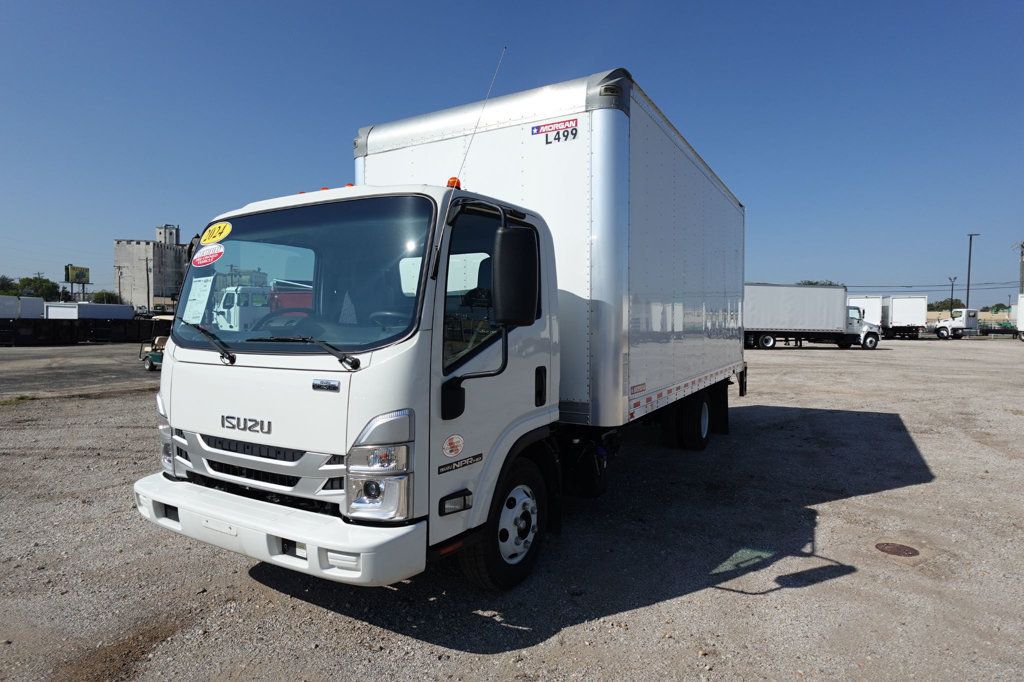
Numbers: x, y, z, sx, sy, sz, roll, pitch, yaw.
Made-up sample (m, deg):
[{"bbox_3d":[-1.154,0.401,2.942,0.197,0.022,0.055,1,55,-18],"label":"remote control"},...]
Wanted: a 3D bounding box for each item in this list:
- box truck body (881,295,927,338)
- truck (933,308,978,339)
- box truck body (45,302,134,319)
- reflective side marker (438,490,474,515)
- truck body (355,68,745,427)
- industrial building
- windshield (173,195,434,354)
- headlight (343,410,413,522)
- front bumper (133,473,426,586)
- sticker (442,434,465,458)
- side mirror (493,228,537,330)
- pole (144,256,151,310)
[{"bbox_3d":[33.100,-1.940,48.700,2.450,3.400,7.500,1,2,25],"label":"box truck body"},{"bbox_3d":[41.222,-1.569,52.800,2.250,2.720,2.750,-1,2,-24],"label":"truck"},{"bbox_3d":[-33.850,-1.810,45.900,2.480,2.200,6.300,0,2,-1],"label":"box truck body"},{"bbox_3d":[-0.255,0.727,2.569,0.050,0.082,0.205,1,2,30],"label":"reflective side marker"},{"bbox_3d":[1.002,-0.722,6.871,2.572,2.470,5.410,1,2,31],"label":"truck body"},{"bbox_3d":[-117.196,-21.280,185.141,10.800,34.000,22.000,0,2,-8],"label":"industrial building"},{"bbox_3d":[-1.246,-0.339,3.071,1.930,0.868,0.140,1,-15,31],"label":"windshield"},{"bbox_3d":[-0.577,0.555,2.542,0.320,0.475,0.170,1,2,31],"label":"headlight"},{"bbox_3d":[-1.290,0.880,2.815,1.930,0.215,0.325,1,2,30],"label":"front bumper"},{"bbox_3d":[-0.280,0.505,2.732,0.010,0.113,0.155,1,2,31],"label":"sticker"},{"bbox_3d":[0.015,-0.276,2.456,0.190,0.425,0.100,0,2,13],"label":"side mirror"},{"bbox_3d":[-63.900,-9.650,100.000,0.400,10.200,0.400,0,2,0],"label":"pole"}]

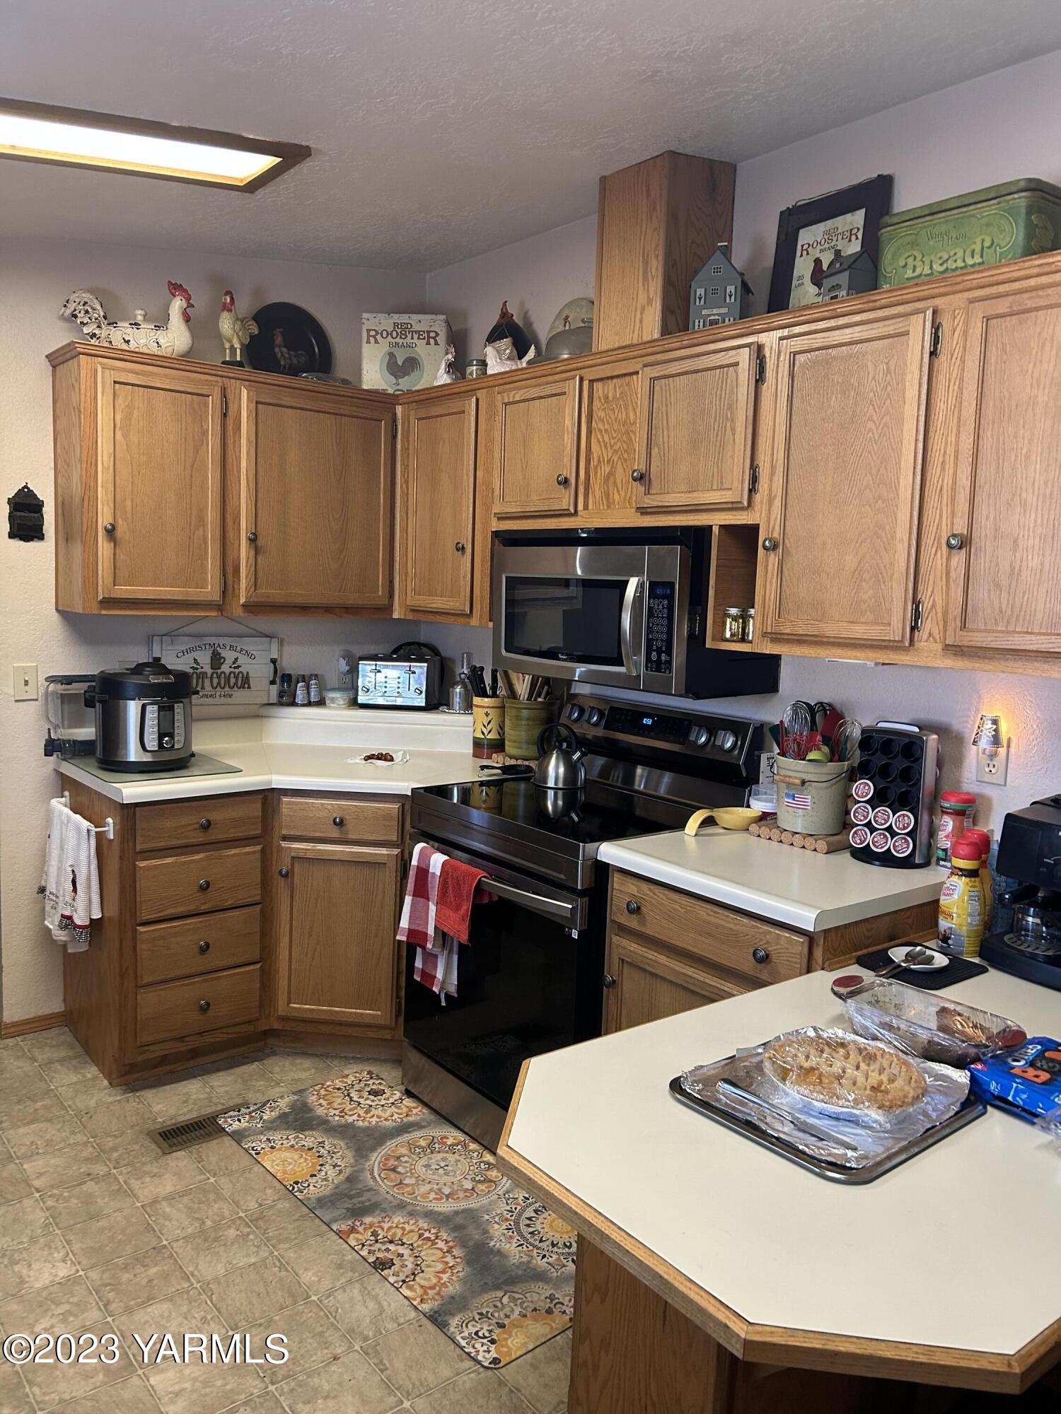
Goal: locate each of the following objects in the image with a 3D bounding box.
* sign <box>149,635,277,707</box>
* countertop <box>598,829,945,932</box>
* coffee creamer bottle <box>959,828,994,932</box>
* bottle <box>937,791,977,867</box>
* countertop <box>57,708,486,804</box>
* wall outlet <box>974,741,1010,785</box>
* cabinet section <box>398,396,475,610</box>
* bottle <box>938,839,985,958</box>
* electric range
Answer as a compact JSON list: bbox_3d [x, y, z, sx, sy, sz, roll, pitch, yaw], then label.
[{"bbox_3d":[-1.106,-0.127,3.745,0.479,0.253,0.024,-3,8,-38],"label":"sign"},{"bbox_3d":[0.601,0.372,2.495,0.640,0.039,0.638,-3,8,-38],"label":"countertop"},{"bbox_3d":[0.961,0.387,2.310,0.074,0.233,0.074,7,8,40],"label":"coffee creamer bottle"},{"bbox_3d":[0.974,0.285,2.436,0.082,0.175,0.082,-3,8,-38],"label":"bottle"},{"bbox_3d":[-0.680,0.140,3.492,1.388,0.174,1.011,-3,8,-38],"label":"countertop"},{"bbox_3d":[1.050,0.120,2.417,0.012,0.114,0.069,-3,8,-38],"label":"wall outlet"},{"bbox_3d":[-0.196,-0.674,3.648,0.300,0.694,0.424,-3,8,-39],"label":"cabinet section"},{"bbox_3d":[0.896,0.395,2.207,0.074,0.235,0.074,-1,7,-24],"label":"bottle"},{"bbox_3d":[0.118,0.605,3.039,0.708,1.176,0.765,-3,8,-38],"label":"electric range"}]

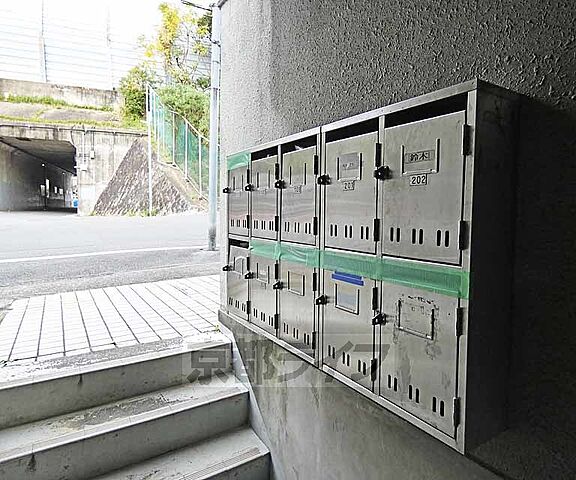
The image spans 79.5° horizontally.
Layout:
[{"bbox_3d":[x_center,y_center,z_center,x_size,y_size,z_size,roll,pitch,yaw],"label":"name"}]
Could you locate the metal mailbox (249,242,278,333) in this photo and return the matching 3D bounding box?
[{"bbox_3d":[-0.032,0.174,1.353,0.152,0.333,0.214,-3,6,-34],"label":"metal mailbox"}]

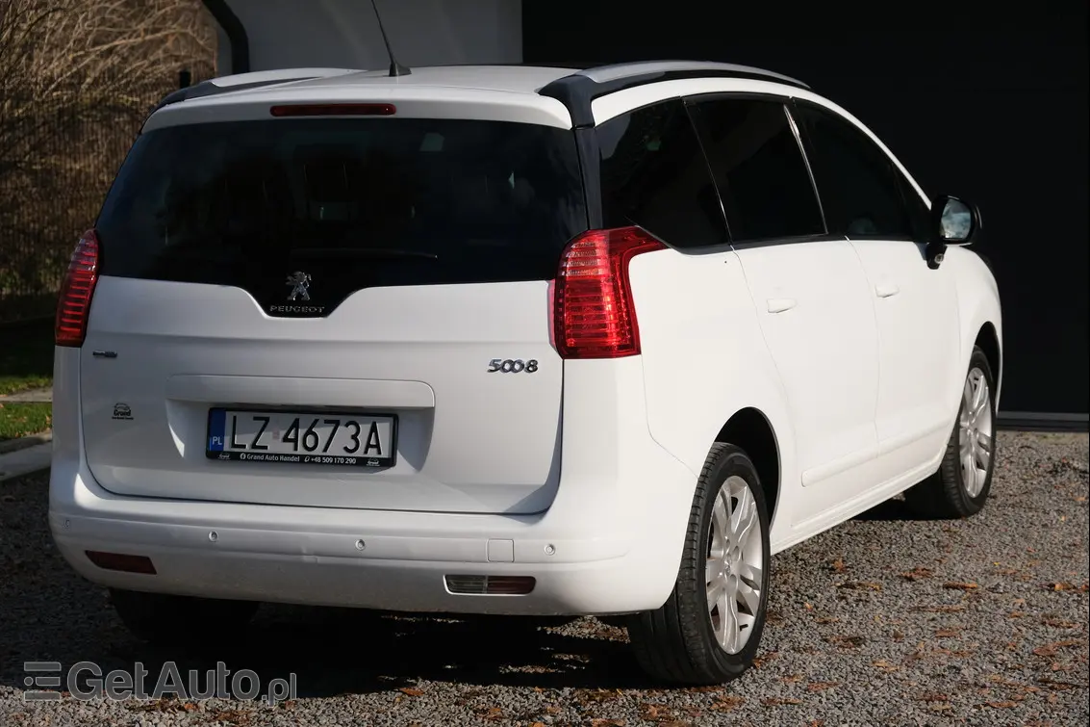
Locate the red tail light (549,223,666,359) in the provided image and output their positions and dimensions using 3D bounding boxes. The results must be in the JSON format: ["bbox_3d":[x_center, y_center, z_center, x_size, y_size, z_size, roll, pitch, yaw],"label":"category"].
[{"bbox_3d":[0.161,-0.178,6.119,0.215,0.315,0.310,1,6,23],"label":"red tail light"}]

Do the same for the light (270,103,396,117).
[{"bbox_3d":[-0.540,-0.641,6.360,0.360,0.033,0.040,1,6,23],"label":"light"}]

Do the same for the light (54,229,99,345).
[{"bbox_3d":[-1.217,-0.214,6.710,0.215,0.315,0.310,1,6,23],"label":"light"}]

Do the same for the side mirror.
[{"bbox_3d":[1.371,-0.437,8.398,0.180,0.245,0.140,1,6,23],"label":"side mirror"}]

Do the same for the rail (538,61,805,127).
[{"bbox_3d":[0.443,-0.769,7.102,0.155,0.175,2.020,1,6,23],"label":"rail"}]

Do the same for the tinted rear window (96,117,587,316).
[{"bbox_3d":[-0.560,-0.352,6.330,1.410,0.530,0.095,1,-18,23],"label":"tinted rear window"}]

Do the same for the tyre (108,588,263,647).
[{"bbox_3d":[-1.013,0.490,7.292,0.225,0.650,0.650,1,6,23],"label":"tyre"}]

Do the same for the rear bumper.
[{"bbox_3d":[-0.545,0.283,6.404,1.800,0.650,0.530,1,6,23],"label":"rear bumper"}]

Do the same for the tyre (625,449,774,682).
[{"bbox_3d":[0.411,0.527,6.681,0.225,0.650,0.650,1,6,23],"label":"tyre"}]

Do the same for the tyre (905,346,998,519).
[{"bbox_3d":[1.480,0.246,9.175,0.225,0.650,0.650,1,6,23],"label":"tyre"}]

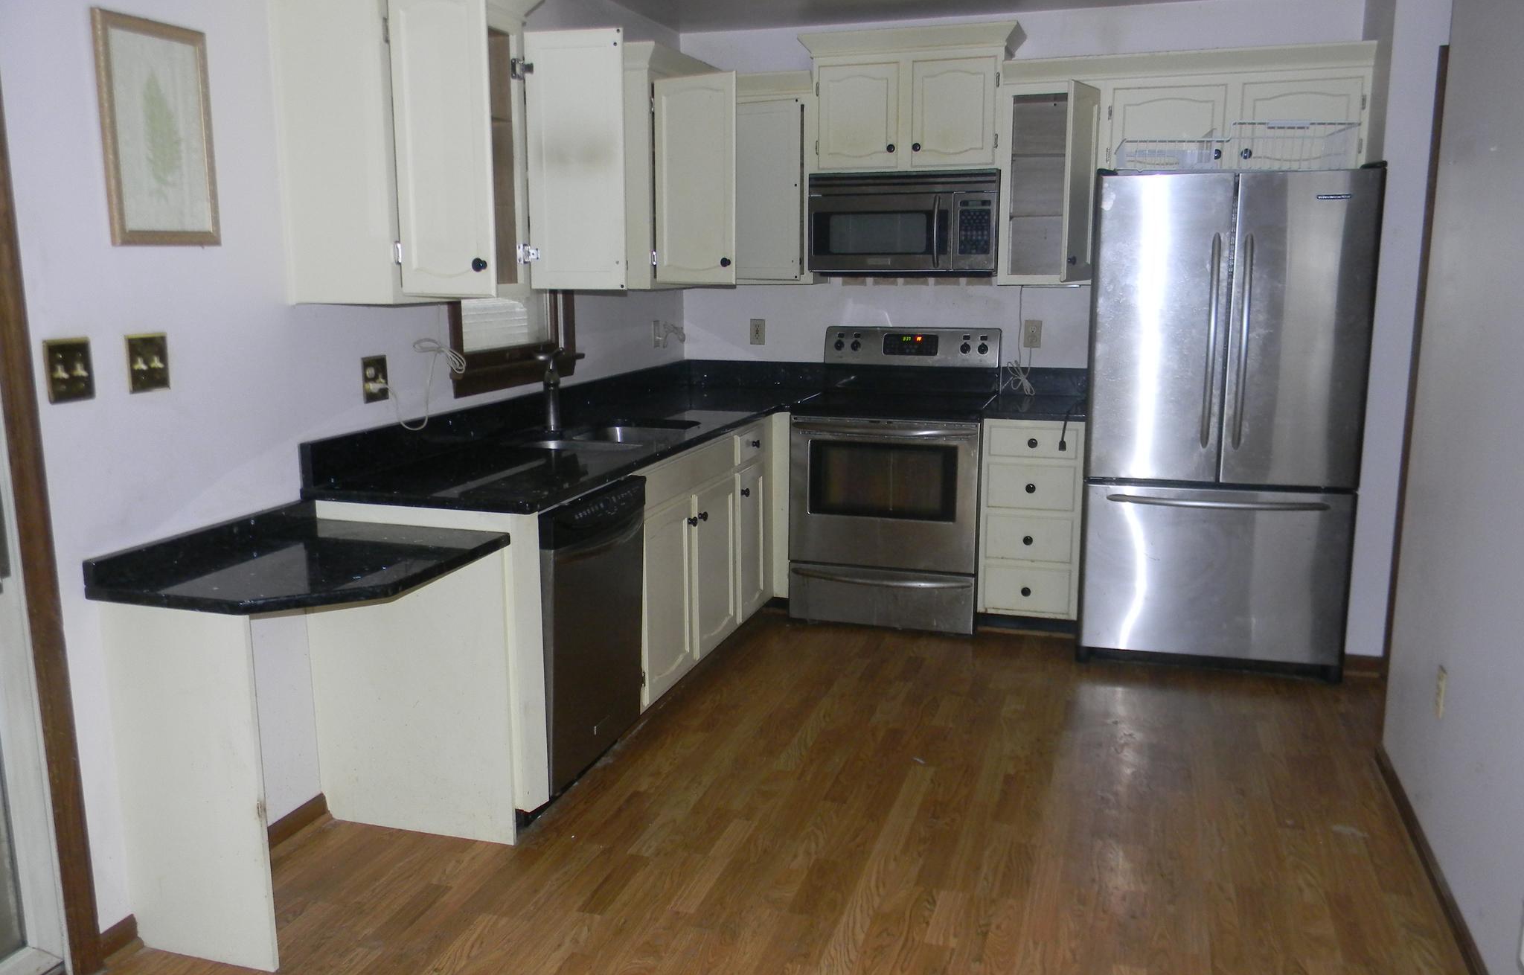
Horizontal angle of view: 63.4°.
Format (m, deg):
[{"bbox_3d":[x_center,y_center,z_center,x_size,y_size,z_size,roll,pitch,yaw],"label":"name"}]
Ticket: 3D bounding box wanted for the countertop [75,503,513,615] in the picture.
[{"bbox_3d":[-1.012,0.148,2.793,0.588,0.082,0.708,3,11,17],"label":"countertop"}]

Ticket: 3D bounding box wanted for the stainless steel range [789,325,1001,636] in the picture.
[{"bbox_3d":[0.572,-0.059,5.193,0.758,1.185,0.690,3,11,17],"label":"stainless steel range"}]

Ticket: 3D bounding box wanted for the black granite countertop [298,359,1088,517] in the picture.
[{"bbox_3d":[0.119,-0.232,4.169,1.855,0.144,2.761,3,11,17],"label":"black granite countertop"}]

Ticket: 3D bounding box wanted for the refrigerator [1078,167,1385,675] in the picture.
[{"bbox_3d":[1.721,-0.265,4.659,0.894,1.775,0.875,3,11,17],"label":"refrigerator"}]

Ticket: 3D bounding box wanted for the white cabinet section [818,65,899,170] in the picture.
[{"bbox_3d":[0.424,-1.507,5.056,0.333,0.409,0.285,3,11,17],"label":"white cabinet section"}]

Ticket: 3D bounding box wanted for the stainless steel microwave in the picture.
[{"bbox_3d":[0.616,-1.096,5.158,0.760,0.409,0.410,3,11,17],"label":"stainless steel microwave"}]

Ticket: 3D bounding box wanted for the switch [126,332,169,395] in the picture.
[{"bbox_3d":[-1.324,-0.270,2.678,0.018,0.125,0.115,3,11,17],"label":"switch"}]

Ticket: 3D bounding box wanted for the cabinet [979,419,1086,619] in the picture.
[{"bbox_3d":[1.128,0.094,5.041,0.387,0.808,0.612,3,11,17],"label":"cabinet"}]

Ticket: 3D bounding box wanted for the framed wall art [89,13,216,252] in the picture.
[{"bbox_3d":[-1.290,-0.751,2.630,0.022,0.462,0.312,3,11,17],"label":"framed wall art"}]

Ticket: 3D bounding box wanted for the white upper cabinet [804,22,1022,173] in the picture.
[{"bbox_3d":[0.616,-1.555,5.040,0.866,0.544,0.374,3,11,17],"label":"white upper cabinet"}]

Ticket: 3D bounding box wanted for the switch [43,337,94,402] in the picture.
[{"bbox_3d":[-1.385,-0.236,2.486,0.018,0.127,0.112,3,11,17],"label":"switch"}]

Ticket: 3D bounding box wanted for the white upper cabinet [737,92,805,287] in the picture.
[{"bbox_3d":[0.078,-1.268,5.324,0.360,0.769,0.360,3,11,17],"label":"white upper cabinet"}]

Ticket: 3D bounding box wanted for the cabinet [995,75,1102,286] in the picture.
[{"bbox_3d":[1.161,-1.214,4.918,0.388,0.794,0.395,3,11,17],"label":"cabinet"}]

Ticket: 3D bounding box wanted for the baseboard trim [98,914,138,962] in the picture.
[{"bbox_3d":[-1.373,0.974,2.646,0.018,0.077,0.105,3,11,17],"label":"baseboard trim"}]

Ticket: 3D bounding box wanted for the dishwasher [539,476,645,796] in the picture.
[{"bbox_3d":[-0.715,0.400,3.545,0.600,0.820,0.600,3,11,17],"label":"dishwasher"}]

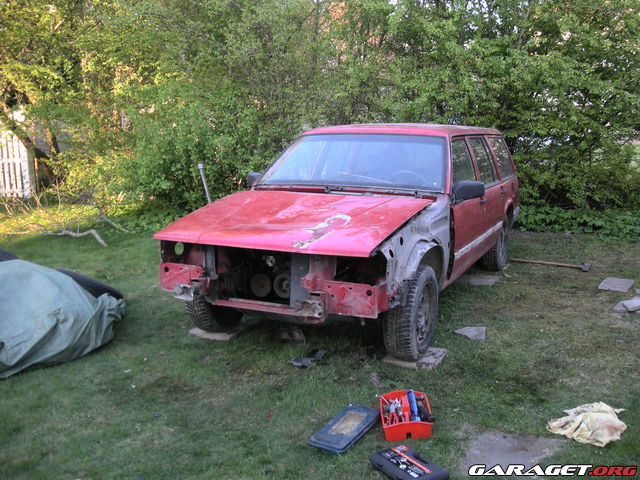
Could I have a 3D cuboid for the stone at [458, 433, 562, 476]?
[{"bbox_3d":[0.903,1.001,2.971,0.460,0.040,0.470,3,10,20],"label":"stone"}]

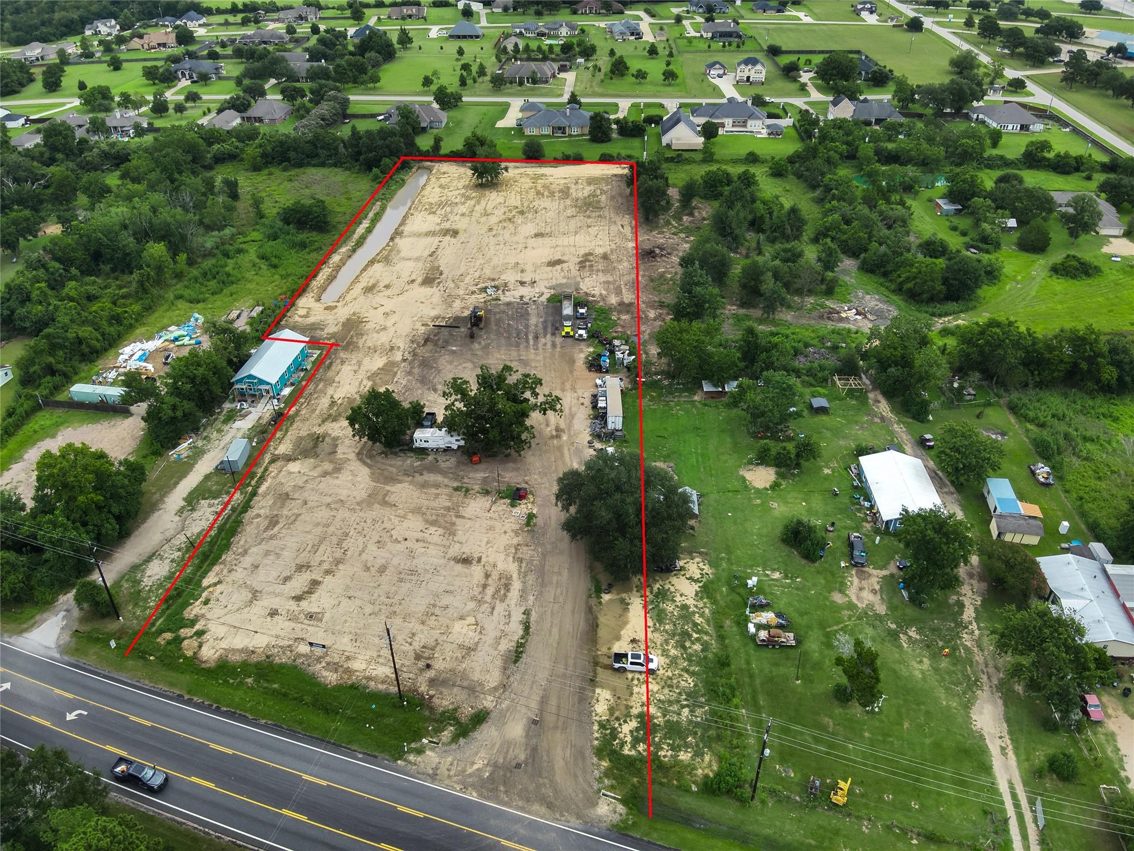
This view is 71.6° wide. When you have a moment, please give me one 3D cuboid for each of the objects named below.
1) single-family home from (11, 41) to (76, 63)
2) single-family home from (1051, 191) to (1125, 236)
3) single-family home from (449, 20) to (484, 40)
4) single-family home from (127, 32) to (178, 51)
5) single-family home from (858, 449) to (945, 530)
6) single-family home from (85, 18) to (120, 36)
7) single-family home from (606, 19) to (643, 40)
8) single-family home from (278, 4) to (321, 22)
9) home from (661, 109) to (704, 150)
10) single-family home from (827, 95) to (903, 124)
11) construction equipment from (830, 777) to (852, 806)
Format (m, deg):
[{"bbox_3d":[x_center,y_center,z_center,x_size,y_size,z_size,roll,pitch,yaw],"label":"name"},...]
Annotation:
[{"bbox_3d":[-299.450,-214.850,449.560,30.000,8.700,16.000,-18,38,-22],"label":"single-family home"},{"bbox_3d":[146.000,-60.020,220.380,17.770,5.130,23.700,4,35,7],"label":"single-family home"},{"bbox_3d":[-62.080,-241.530,479.680,18.700,9.300,16.500,-1,35,0],"label":"single-family home"},{"bbox_3d":[-247.690,-230.110,470.170,25.500,8.000,14.000,-6,36,-7],"label":"single-family home"},{"bbox_3d":[53.450,10.440,125.050,10.020,4.020,15.660,1,35,3],"label":"single-family home"},{"bbox_3d":[-306.040,-261.940,516.240,18.000,8.700,11.500,-11,37,-14],"label":"single-family home"},{"bbox_3d":[35.110,-237.980,472.060,20.500,9.000,17.500,-1,35,0],"label":"single-family home"},{"bbox_3d":[-167.020,-256.680,489.550,26.390,8.060,14.390,-14,37,-18],"label":"single-family home"},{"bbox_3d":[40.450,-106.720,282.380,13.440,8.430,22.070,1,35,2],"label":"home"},{"bbox_3d":[113.900,-120.630,301.050,24.480,8.030,17.620,1,35,2],"label":"single-family home"},{"bbox_3d":[30.350,40.240,86.790,1.700,2.400,2.000,19,39,25],"label":"construction equipment"}]

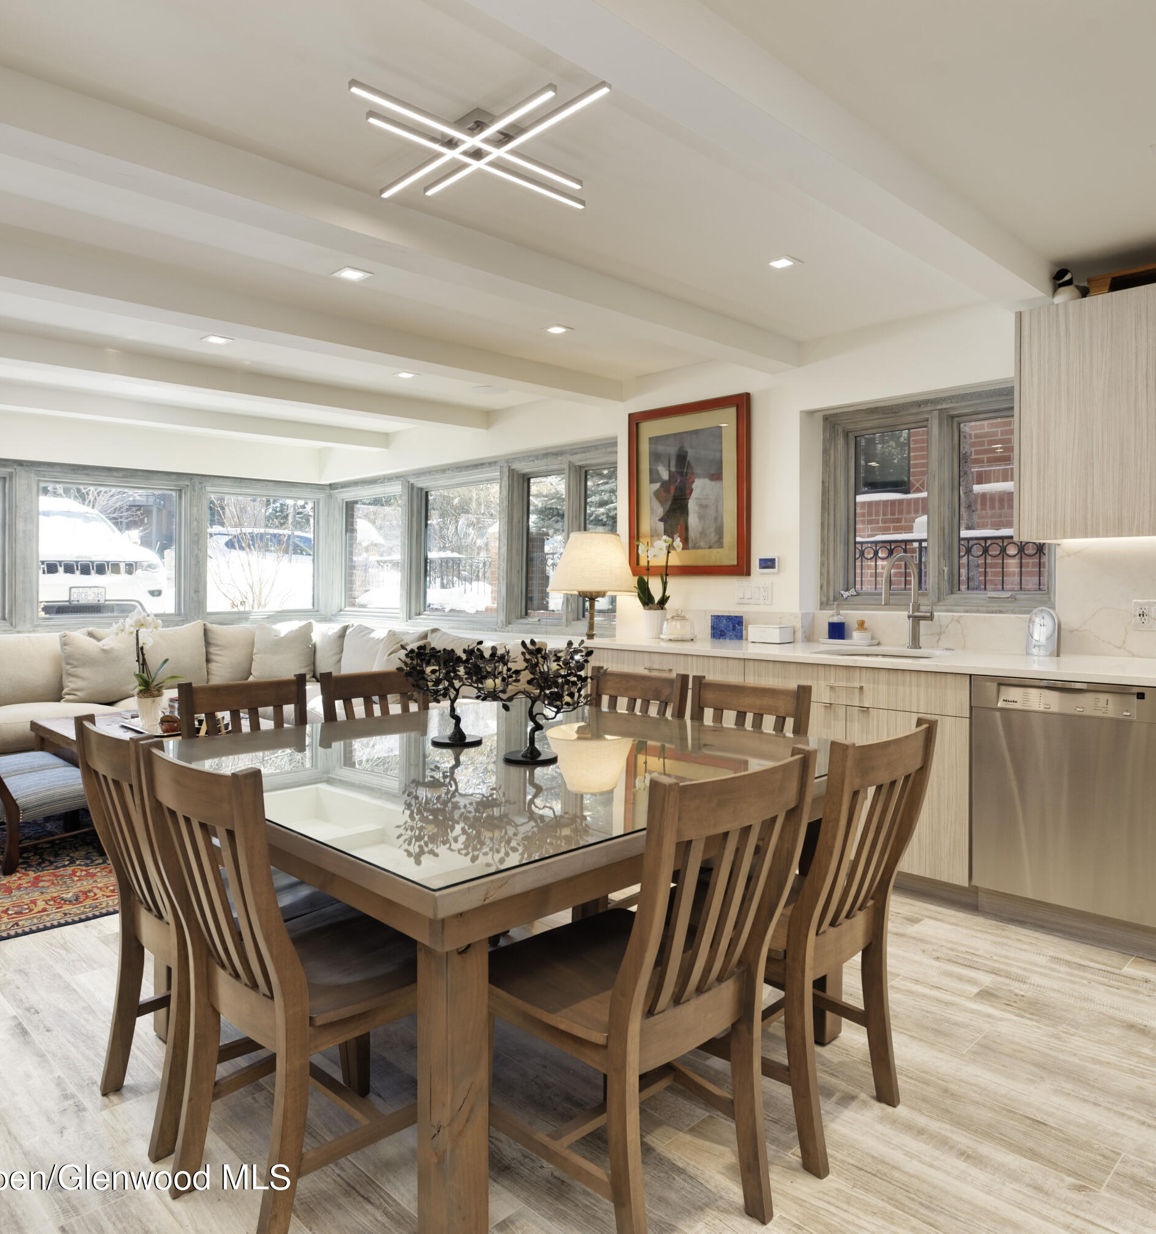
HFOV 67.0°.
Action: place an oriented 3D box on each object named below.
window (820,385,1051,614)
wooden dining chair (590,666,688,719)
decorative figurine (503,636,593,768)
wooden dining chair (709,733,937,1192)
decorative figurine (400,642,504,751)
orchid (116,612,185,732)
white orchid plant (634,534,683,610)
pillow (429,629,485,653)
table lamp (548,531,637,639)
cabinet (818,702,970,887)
[{"bbox_3d":[1.664,-0.514,4.052,0.100,0.985,1.150,-1,2,-45],"label":"window"},{"bbox_3d":[0.034,0.642,2.871,0.540,0.900,0.450,-1,2,-45],"label":"wooden dining chair"},{"bbox_3d":[-0.082,0.222,2.320,0.250,0.320,0.240,0,2,0],"label":"decorative figurine"},{"bbox_3d":[0.490,0.677,2.045,0.450,0.895,0.540,-1,2,-45],"label":"wooden dining chair"},{"bbox_3d":[-0.378,0.225,2.570,0.290,0.305,0.240,0,2,0],"label":"decorative figurine"},{"bbox_3d":[-2.199,0.283,4.500,0.240,0.615,0.290,-1,2,-45],"label":"orchid"},{"bbox_3d":[0.424,-0.237,4.620,0.170,0.410,0.220,-1,2,-45],"label":"white orchid plant"},{"bbox_3d":[-0.801,0.307,5.686,0.500,0.460,0.200,1,3,37],"label":"pillow"},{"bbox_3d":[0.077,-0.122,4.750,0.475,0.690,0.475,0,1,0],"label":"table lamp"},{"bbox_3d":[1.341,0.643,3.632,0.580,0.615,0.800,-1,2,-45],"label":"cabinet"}]

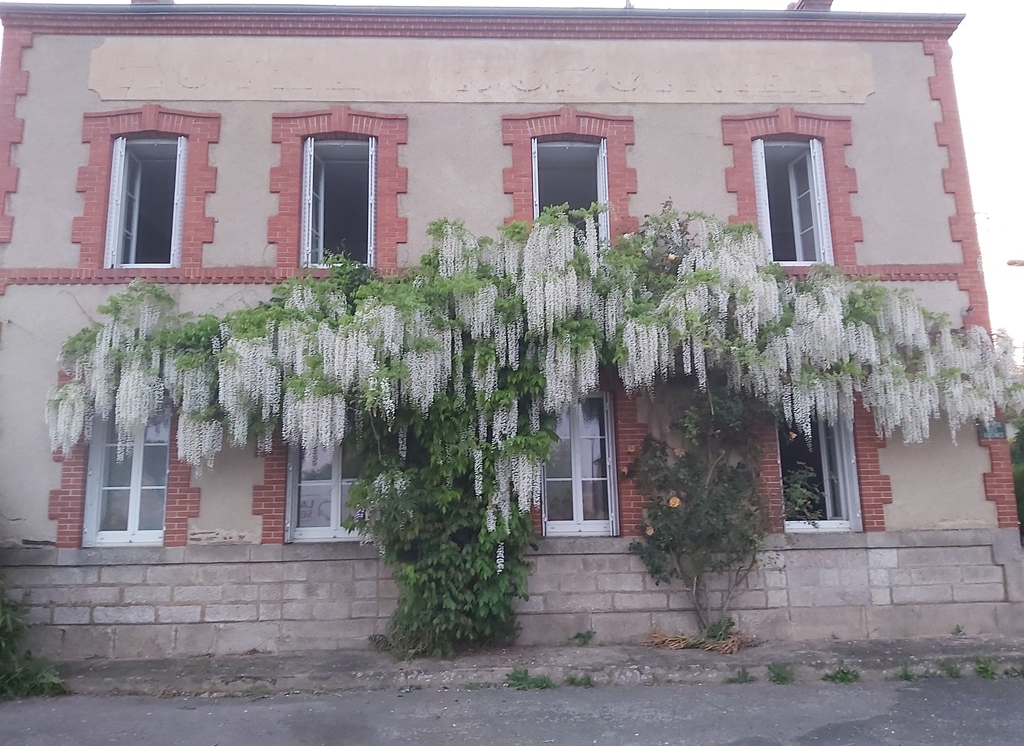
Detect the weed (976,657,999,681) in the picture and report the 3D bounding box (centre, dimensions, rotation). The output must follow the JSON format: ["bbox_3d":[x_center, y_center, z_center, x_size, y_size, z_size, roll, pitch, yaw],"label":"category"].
[{"bbox_3d":[4.466,2.776,7.239,0.232,0.186,0.190,-1,-11,-3],"label":"weed"}]

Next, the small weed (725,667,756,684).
[{"bbox_3d":[2.071,2.732,6.972,0.293,0.118,0.200,-1,-9,-2],"label":"small weed"}]

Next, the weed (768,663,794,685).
[{"bbox_3d":[2.399,2.675,6.849,0.216,0.156,0.180,-1,-10,-2],"label":"weed"}]

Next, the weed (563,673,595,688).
[{"bbox_3d":[0.611,2.819,7.062,0.295,0.112,0.180,-1,-11,-3],"label":"weed"}]

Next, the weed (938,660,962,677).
[{"bbox_3d":[3.939,2.645,6.910,0.202,0.124,0.170,-1,-10,-2],"label":"weed"}]

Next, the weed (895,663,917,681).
[{"bbox_3d":[3.524,2.674,6.890,0.182,0.123,0.170,-1,-10,-2],"label":"weed"}]

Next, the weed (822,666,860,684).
[{"bbox_3d":[2.942,2.678,6.868,0.326,0.131,0.200,-1,-10,-2],"label":"weed"}]

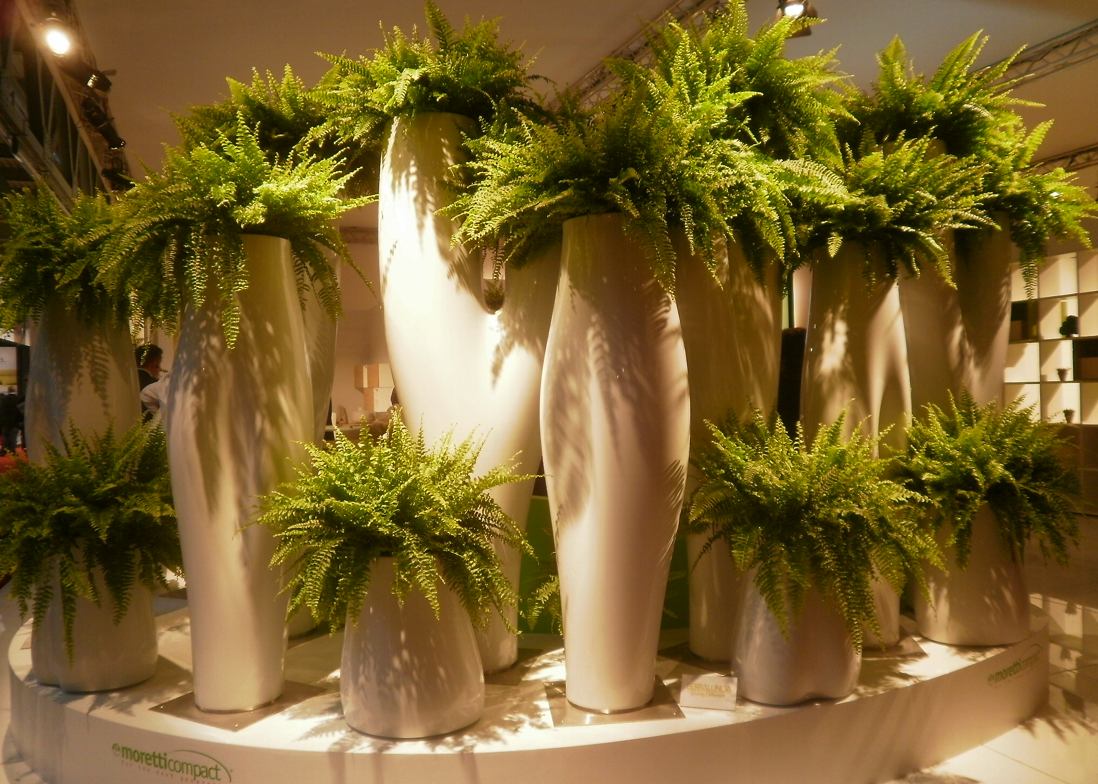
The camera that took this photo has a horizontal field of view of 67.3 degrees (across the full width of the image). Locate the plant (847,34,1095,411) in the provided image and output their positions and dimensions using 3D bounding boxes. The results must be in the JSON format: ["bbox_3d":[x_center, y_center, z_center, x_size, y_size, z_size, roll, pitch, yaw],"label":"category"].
[{"bbox_3d":[1.831,-0.293,3.549,1.050,2.450,0.900,-1,0,0],"label":"plant"}]

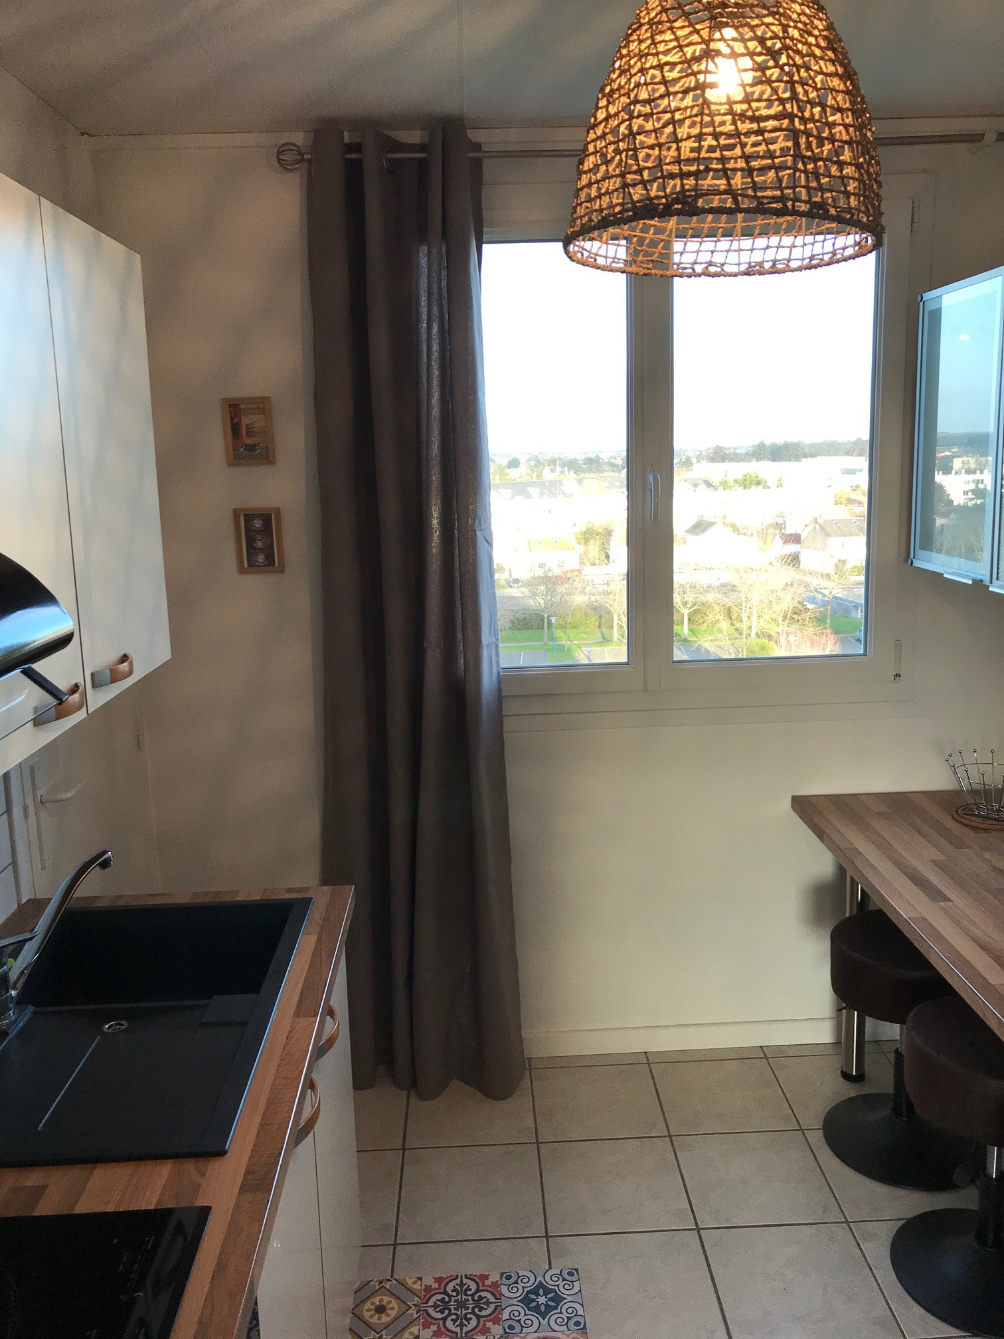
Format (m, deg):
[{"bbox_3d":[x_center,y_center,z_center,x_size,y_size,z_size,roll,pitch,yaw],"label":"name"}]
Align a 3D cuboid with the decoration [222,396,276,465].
[{"bbox_3d":[-0.639,-0.603,2.744,0.120,0.168,0.014,-2,11,-1],"label":"decoration"}]

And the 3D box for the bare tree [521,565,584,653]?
[{"bbox_3d":[4.586,-5.962,104.243,5.679,7.916,5.395,-2,11,-1],"label":"bare tree"}]

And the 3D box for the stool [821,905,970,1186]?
[{"bbox_3d":[0.994,0.907,2.634,0.390,0.525,0.390,-2,11,-1],"label":"stool"}]

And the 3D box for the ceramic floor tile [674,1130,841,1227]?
[{"bbox_3d":[0.599,1.209,2.574,0.332,0.010,0.331,-2,11,-1],"label":"ceramic floor tile"}]

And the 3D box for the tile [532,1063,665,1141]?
[{"bbox_3d":[0.253,1.157,2.892,0.332,0.010,0.331,-2,11,-1],"label":"tile"}]

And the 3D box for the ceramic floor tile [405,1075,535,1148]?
[{"bbox_3d":[-0.083,1.170,2.884,0.332,0.010,0.331,-2,11,-1],"label":"ceramic floor tile"}]

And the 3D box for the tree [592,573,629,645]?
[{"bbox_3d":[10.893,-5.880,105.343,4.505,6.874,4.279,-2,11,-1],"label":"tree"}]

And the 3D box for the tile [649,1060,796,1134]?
[{"bbox_3d":[0.589,1.144,2.901,0.332,0.010,0.331,-2,11,-1],"label":"tile"}]

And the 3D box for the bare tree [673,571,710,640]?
[{"bbox_3d":[17.858,-6.185,104.456,4.466,6.509,4.466,-2,11,-1],"label":"bare tree"}]

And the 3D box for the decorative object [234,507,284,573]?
[{"bbox_3d":[-0.624,-0.333,2.797,0.117,0.166,0.014,-2,11,-1],"label":"decorative object"}]

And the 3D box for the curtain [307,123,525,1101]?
[{"bbox_3d":[-0.237,-0.060,2.742,0.535,2.440,0.190,-2,11,-1],"label":"curtain"}]

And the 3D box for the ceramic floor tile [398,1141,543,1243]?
[{"bbox_3d":[-0.072,1.235,2.557,0.332,0.010,0.331,-2,11,-1],"label":"ceramic floor tile"}]

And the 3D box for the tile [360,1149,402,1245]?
[{"bbox_3d":[-0.408,1.248,2.549,0.332,0.010,0.331,-2,11,-1],"label":"tile"}]

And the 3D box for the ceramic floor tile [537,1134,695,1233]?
[{"bbox_3d":[0.263,1.218,2.561,0.331,0.010,0.331,-2,11,-1],"label":"ceramic floor tile"}]

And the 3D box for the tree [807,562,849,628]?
[{"bbox_3d":[31.634,-6.904,104.685,4.274,6.922,4.274,-2,11,-1],"label":"tree"}]

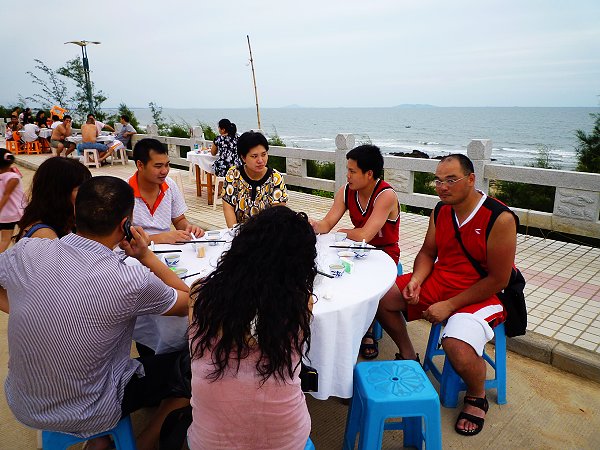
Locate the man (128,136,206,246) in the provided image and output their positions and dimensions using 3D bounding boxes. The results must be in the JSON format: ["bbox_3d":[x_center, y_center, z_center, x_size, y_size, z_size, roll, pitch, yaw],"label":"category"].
[{"bbox_3d":[-0.740,0.194,2.475,0.550,1.330,0.750,-12,19,-38],"label":"man"}]

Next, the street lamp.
[{"bbox_3d":[-8.096,-4.990,16.769,1.310,3.950,0.350,-13,20,-40],"label":"street lamp"}]

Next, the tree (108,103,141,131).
[{"bbox_3d":[-6.469,-3.571,16.116,1.250,1.930,1.250,-7,16,-24],"label":"tree"}]

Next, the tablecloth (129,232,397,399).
[{"bbox_3d":[-0.227,0.552,2.466,1.480,0.760,1.440,0,15,0],"label":"tablecloth"}]

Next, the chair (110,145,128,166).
[{"bbox_3d":[-4.910,-1.886,11.859,0.350,0.460,0.350,-3,15,-11],"label":"chair"}]

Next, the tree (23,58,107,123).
[{"bbox_3d":[-9.600,-4.948,17.827,3.300,3.500,3.000,-8,17,-26],"label":"tree"}]

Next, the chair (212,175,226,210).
[{"bbox_3d":[-1.030,-0.475,6.292,0.360,0.460,0.360,-2,15,-9],"label":"chair"}]

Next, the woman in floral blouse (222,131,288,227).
[{"bbox_3d":[-0.260,0.091,2.820,0.520,1.360,0.700,-2,15,-9],"label":"woman in floral blouse"}]

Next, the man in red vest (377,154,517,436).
[{"bbox_3d":[0.772,0.300,2.286,0.640,1.330,0.640,-14,20,-42],"label":"man in red vest"}]

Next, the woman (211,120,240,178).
[{"bbox_3d":[-1.070,-0.892,6.284,0.500,1.270,0.700,-6,16,-23],"label":"woman"}]

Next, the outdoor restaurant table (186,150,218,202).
[{"bbox_3d":[-1.120,-0.784,6.883,1.200,0.750,1.200,-7,17,-26],"label":"outdoor restaurant table"}]

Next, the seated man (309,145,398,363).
[{"bbox_3d":[0.461,0.144,2.896,0.640,1.320,0.560,-11,18,-35],"label":"seated man"}]

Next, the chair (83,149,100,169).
[{"bbox_3d":[-5.509,-1.779,11.473,0.350,0.460,0.350,-3,15,-11],"label":"chair"}]

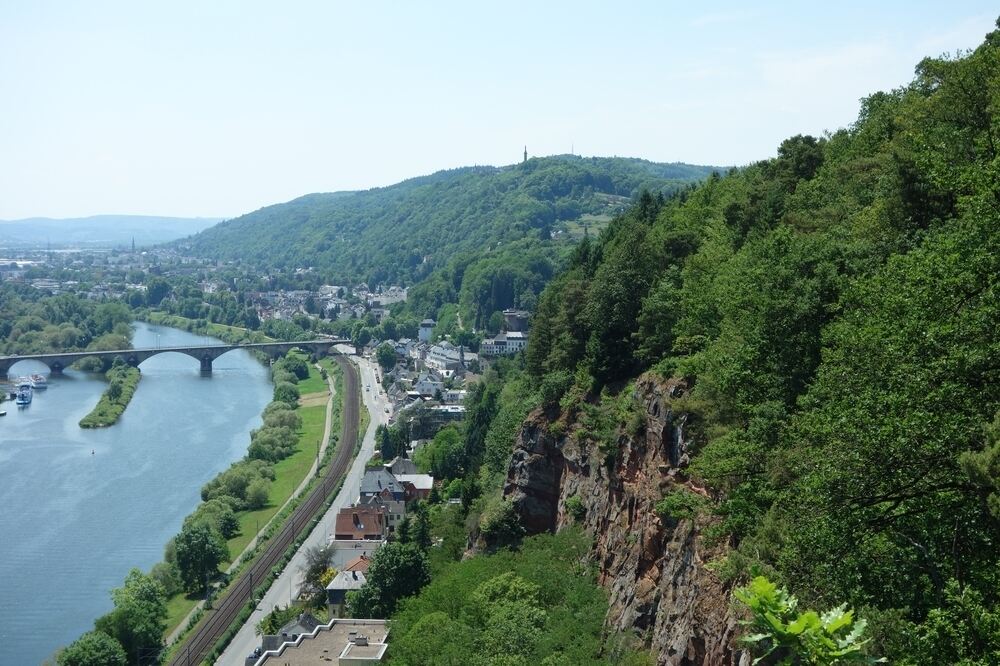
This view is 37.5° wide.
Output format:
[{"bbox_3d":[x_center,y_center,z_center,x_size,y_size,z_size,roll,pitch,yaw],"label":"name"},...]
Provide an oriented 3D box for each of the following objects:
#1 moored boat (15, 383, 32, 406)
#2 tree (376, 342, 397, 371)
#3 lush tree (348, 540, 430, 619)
[{"bbox_3d":[-272.381,34.986,843.394,8.200,7.500,38.000,-1,4,-16],"label":"moored boat"},{"bbox_3d":[-69.421,15.085,900.153,12.000,17.000,12.000,0,4,0],"label":"tree"},{"bbox_3d":[-24.677,55.478,325.721,17.800,17.000,17.000,0,4,0],"label":"lush tree"}]

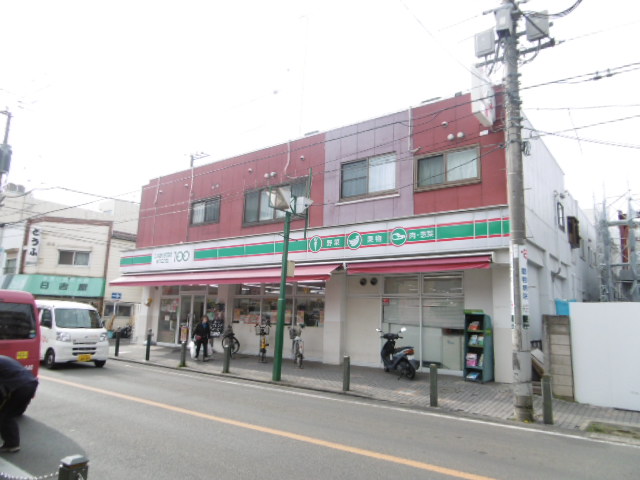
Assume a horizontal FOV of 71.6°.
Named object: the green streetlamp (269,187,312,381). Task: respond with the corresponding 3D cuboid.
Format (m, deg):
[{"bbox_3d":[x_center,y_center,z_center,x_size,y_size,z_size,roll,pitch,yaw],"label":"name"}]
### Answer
[{"bbox_3d":[-0.804,1.081,11.715,0.450,5.000,1.700,-6,-12,37],"label":"green streetlamp"}]

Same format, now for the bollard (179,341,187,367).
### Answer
[{"bbox_3d":[-3.782,3.158,12.273,0.140,0.690,0.140,-6,-12,36],"label":"bollard"}]

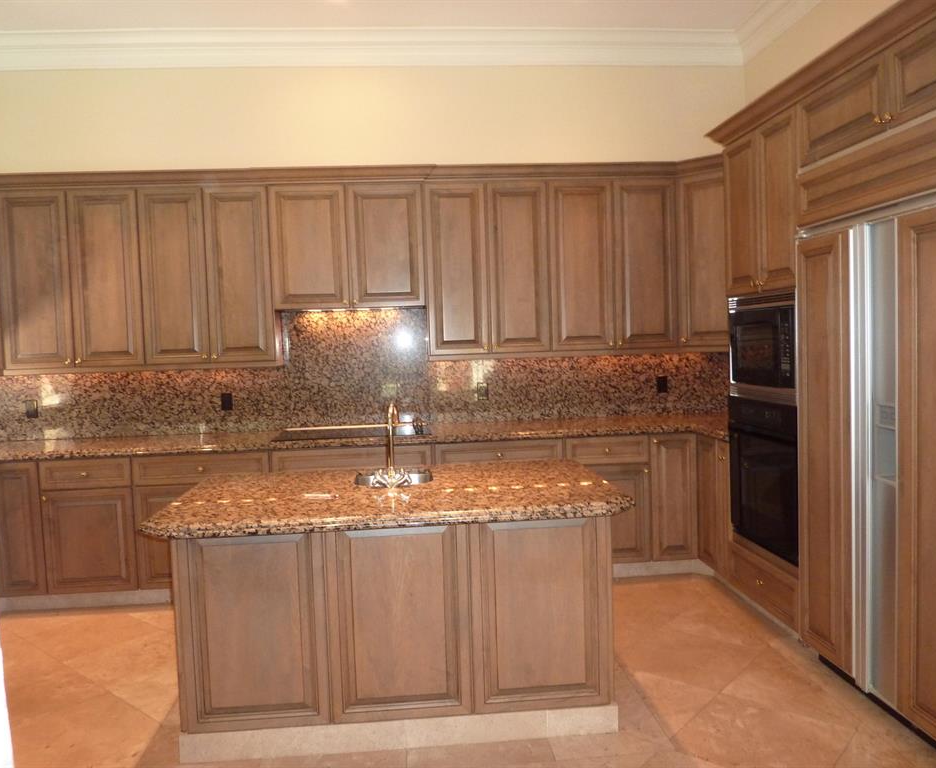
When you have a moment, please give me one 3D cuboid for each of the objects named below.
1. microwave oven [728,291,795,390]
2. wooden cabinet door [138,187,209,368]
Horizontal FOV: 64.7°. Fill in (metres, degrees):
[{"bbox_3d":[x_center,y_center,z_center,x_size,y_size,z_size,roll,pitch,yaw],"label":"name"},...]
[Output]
[{"bbox_3d":[1.613,-0.187,3.537,0.450,0.504,0.671,-2,3,-4],"label":"microwave oven"},{"bbox_3d":[-1.725,-0.629,4.353,0.366,1.023,0.030,-2,3,-4],"label":"wooden cabinet door"}]

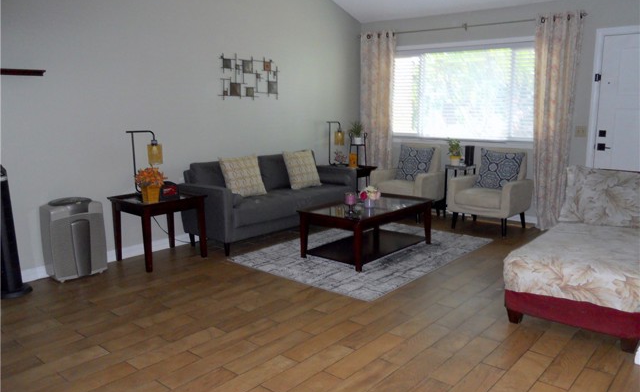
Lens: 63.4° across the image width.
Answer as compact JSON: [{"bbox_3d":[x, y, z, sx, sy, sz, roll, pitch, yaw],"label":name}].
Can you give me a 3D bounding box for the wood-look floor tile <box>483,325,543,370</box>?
[{"bbox_3d":[1.130,0.881,3.004,0.147,0.010,0.604,8,13,40],"label":"wood-look floor tile"}]

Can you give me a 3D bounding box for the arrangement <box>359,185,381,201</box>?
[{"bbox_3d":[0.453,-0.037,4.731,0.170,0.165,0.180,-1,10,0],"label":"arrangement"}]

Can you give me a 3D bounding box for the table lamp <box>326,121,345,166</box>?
[{"bbox_3d":[0.217,-0.684,6.777,0.290,0.580,0.140,-8,12,-34],"label":"table lamp"}]

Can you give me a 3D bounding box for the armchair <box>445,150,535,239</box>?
[{"bbox_3d":[1.920,-0.064,5.778,0.690,0.860,0.720,9,14,42],"label":"armchair"}]

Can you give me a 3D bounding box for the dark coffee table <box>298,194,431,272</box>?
[{"bbox_3d":[0.451,0.307,4.919,0.710,0.453,1.220,8,13,40],"label":"dark coffee table"}]

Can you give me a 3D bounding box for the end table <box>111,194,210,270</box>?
[{"bbox_3d":[-1.452,0.296,4.705,0.600,0.570,0.600,8,13,40],"label":"end table"}]

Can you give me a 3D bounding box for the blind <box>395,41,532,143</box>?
[{"bbox_3d":[1.718,-1.260,6.386,2.050,1.200,0.100,8,13,40],"label":"blind"}]

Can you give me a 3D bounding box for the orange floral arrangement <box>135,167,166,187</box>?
[{"bbox_3d":[-1.459,-0.160,4.431,0.220,0.180,0.220,8,13,40],"label":"orange floral arrangement"}]

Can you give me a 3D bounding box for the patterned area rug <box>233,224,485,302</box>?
[{"bbox_3d":[0.469,0.516,5.012,1.578,0.010,2.184,8,13,40],"label":"patterned area rug"}]

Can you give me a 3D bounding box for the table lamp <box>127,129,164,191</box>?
[{"bbox_3d":[-1.566,-0.292,4.678,0.300,0.580,0.140,-4,11,-19],"label":"table lamp"}]

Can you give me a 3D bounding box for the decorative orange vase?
[{"bbox_3d":[-1.458,-0.017,4.457,0.120,0.150,0.120,8,13,40],"label":"decorative orange vase"}]

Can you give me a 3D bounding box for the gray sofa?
[{"bbox_3d":[-0.468,-0.015,5.693,0.740,0.840,2.020,8,13,40],"label":"gray sofa"}]

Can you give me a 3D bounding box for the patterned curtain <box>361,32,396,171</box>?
[{"bbox_3d":[0.778,-1.016,6.990,0.530,2.283,0.120,8,13,40],"label":"patterned curtain"}]

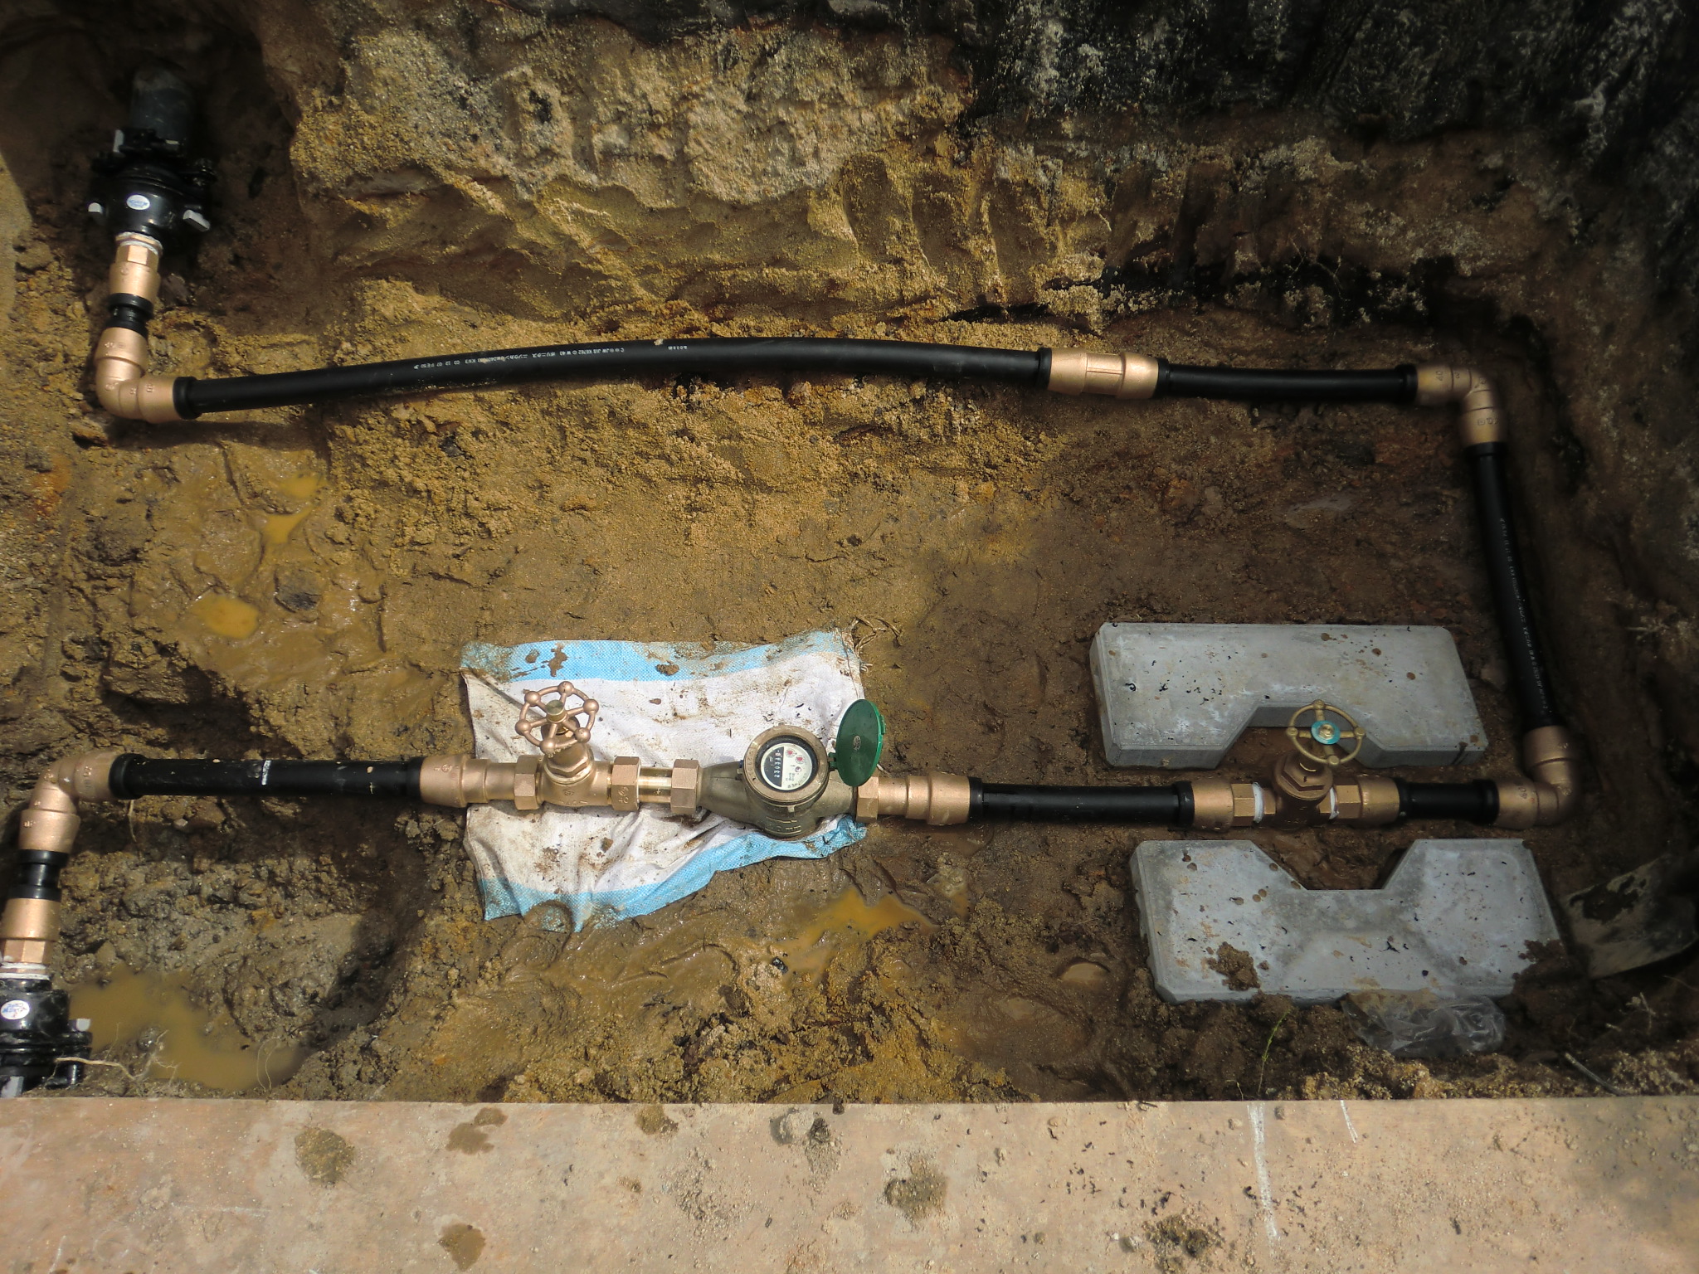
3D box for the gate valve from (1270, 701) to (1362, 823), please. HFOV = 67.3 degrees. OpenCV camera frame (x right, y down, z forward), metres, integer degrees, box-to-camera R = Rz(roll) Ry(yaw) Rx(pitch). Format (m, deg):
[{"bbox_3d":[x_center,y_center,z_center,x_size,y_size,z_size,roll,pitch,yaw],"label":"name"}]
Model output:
[{"bbox_3d":[0.591,0.177,1.632,0.105,0.205,0.098,-1,58,1],"label":"gate valve"}]

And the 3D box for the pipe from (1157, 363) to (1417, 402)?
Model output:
[{"bbox_3d":[0.685,-0.401,2.020,0.410,0.055,0.055,1,58,-1],"label":"pipe"}]

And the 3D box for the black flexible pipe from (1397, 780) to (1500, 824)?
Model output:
[{"bbox_3d":[0.779,0.217,1.684,0.133,0.056,0.056,1,58,0],"label":"black flexible pipe"}]

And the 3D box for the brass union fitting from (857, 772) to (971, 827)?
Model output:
[{"bbox_3d":[0.084,0.213,1.690,0.149,0.070,0.070,1,58,0],"label":"brass union fitting"}]

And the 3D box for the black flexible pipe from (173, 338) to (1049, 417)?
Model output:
[{"bbox_3d":[-0.352,-0.405,1.975,1.330,0.065,0.095,-2,58,-3],"label":"black flexible pipe"}]

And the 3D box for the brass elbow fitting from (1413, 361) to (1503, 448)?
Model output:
[{"bbox_3d":[0.972,-0.373,2.018,0.140,0.075,0.145,3,67,2],"label":"brass elbow fitting"}]

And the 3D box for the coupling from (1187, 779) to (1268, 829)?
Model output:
[{"bbox_3d":[0.490,0.221,1.684,0.100,0.070,0.070,1,58,0],"label":"coupling"}]

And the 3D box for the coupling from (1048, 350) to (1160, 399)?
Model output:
[{"bbox_3d":[0.393,-0.411,2.000,0.170,0.070,0.070,4,58,1],"label":"coupling"}]

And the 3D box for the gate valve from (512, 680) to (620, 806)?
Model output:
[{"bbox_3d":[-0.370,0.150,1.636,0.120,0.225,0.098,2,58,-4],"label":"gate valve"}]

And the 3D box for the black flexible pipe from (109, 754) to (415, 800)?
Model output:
[{"bbox_3d":[-0.766,0.187,1.700,0.410,0.056,0.056,1,58,0],"label":"black flexible pipe"}]

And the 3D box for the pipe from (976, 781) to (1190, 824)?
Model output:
[{"bbox_3d":[0.301,0.219,1.684,0.289,0.056,0.056,1,58,0],"label":"pipe"}]

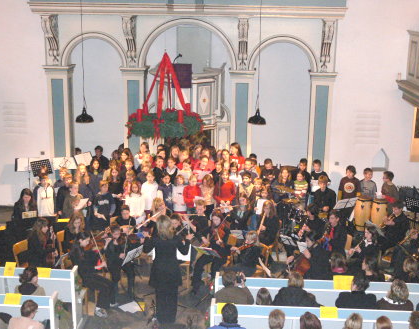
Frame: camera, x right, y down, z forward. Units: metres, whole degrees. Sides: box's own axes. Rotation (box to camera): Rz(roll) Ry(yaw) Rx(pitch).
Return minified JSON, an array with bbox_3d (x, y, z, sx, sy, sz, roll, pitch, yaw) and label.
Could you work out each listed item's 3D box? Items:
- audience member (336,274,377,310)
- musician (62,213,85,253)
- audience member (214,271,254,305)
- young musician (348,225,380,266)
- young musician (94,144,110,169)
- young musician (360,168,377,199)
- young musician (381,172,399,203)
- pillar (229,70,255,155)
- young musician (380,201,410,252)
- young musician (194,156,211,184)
[{"bbox_3d":[1.871,1.963,8.354,0.540,1.320,0.720,1,12,2],"label":"audience member"},{"bbox_3d":[-2.208,1.440,10.777,0.480,1.250,0.720,-4,15,-19],"label":"musician"},{"bbox_3d":[0.329,1.999,8.876,0.540,1.320,0.720,2,14,5],"label":"audience member"},{"bbox_3d":[2.410,1.579,10.379,0.750,1.250,0.480,-5,15,-21],"label":"young musician"},{"bbox_3d":[-2.375,0.309,14.466,0.450,1.550,0.300,0,14,-2],"label":"young musician"},{"bbox_3d":[3.368,0.705,13.941,0.420,1.280,0.300,0,14,-2],"label":"young musician"},{"bbox_3d":[3.520,0.757,12.838,0.320,1.297,0.400,-11,18,-39],"label":"young musician"},{"bbox_3d":[0.737,-0.486,14.579,0.580,3.220,0.560,2,12,3],"label":"pillar"},{"bbox_3d":[3.175,1.290,11.435,0.750,1.290,0.500,-7,16,-28],"label":"young musician"},{"bbox_3d":[-0.180,0.499,13.774,0.420,1.420,0.320,2,14,3],"label":"young musician"}]

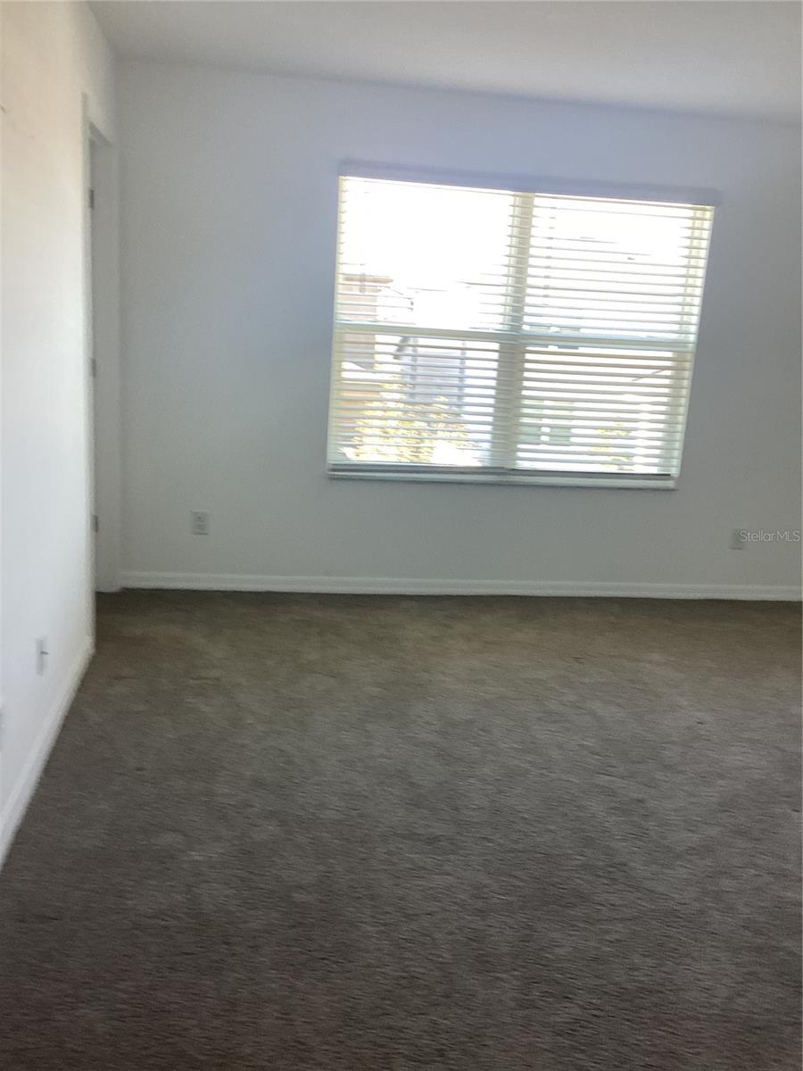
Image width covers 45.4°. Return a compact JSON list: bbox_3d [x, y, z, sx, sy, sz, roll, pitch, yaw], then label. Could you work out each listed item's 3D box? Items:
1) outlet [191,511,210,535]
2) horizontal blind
[{"bbox_3d":[-0.998,-0.058,4.758,0.074,0.117,0.012,1,14,-9],"label":"outlet"},{"bbox_3d":[0.586,-0.969,4.785,1.860,1.430,0.100,1,14,-9],"label":"horizontal blind"}]

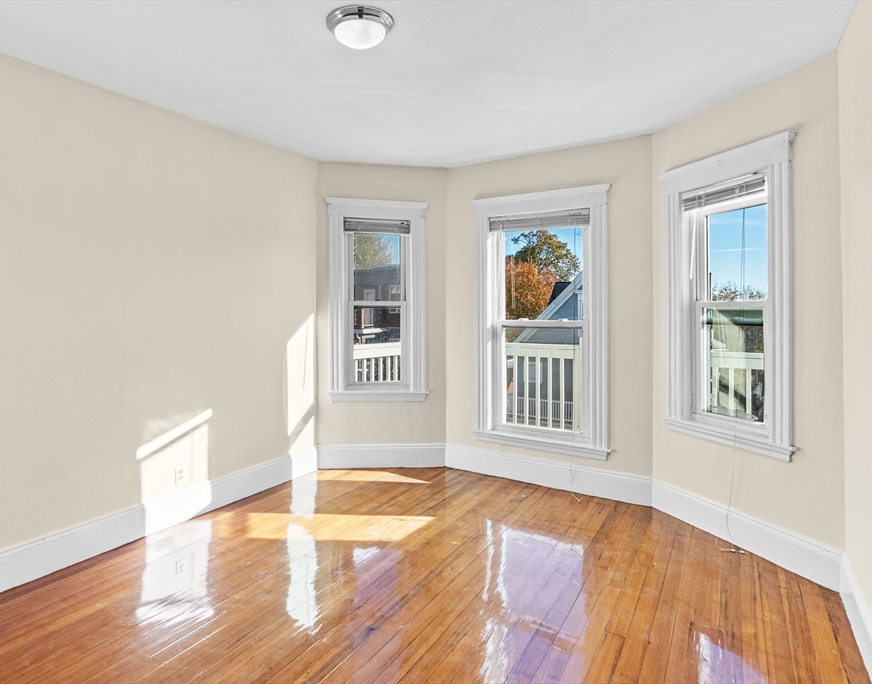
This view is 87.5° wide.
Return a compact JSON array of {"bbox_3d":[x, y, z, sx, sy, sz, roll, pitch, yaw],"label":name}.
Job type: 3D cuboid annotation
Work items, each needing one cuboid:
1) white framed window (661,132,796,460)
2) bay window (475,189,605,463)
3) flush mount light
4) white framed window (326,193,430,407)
[{"bbox_3d":[1.750,-0.245,2.801,0.140,1.758,0.764,-1,2,-24],"label":"white framed window"},{"bbox_3d":[0.806,-0.150,3.655,1.072,2.030,0.140,1,2,28],"label":"bay window"},{"bbox_3d":[-0.337,-1.364,2.043,0.300,0.125,0.300,0,2,0],"label":"flush mount light"},{"bbox_3d":[-0.510,-0.350,3.976,0.851,1.739,0.140,0,2,-6],"label":"white framed window"}]

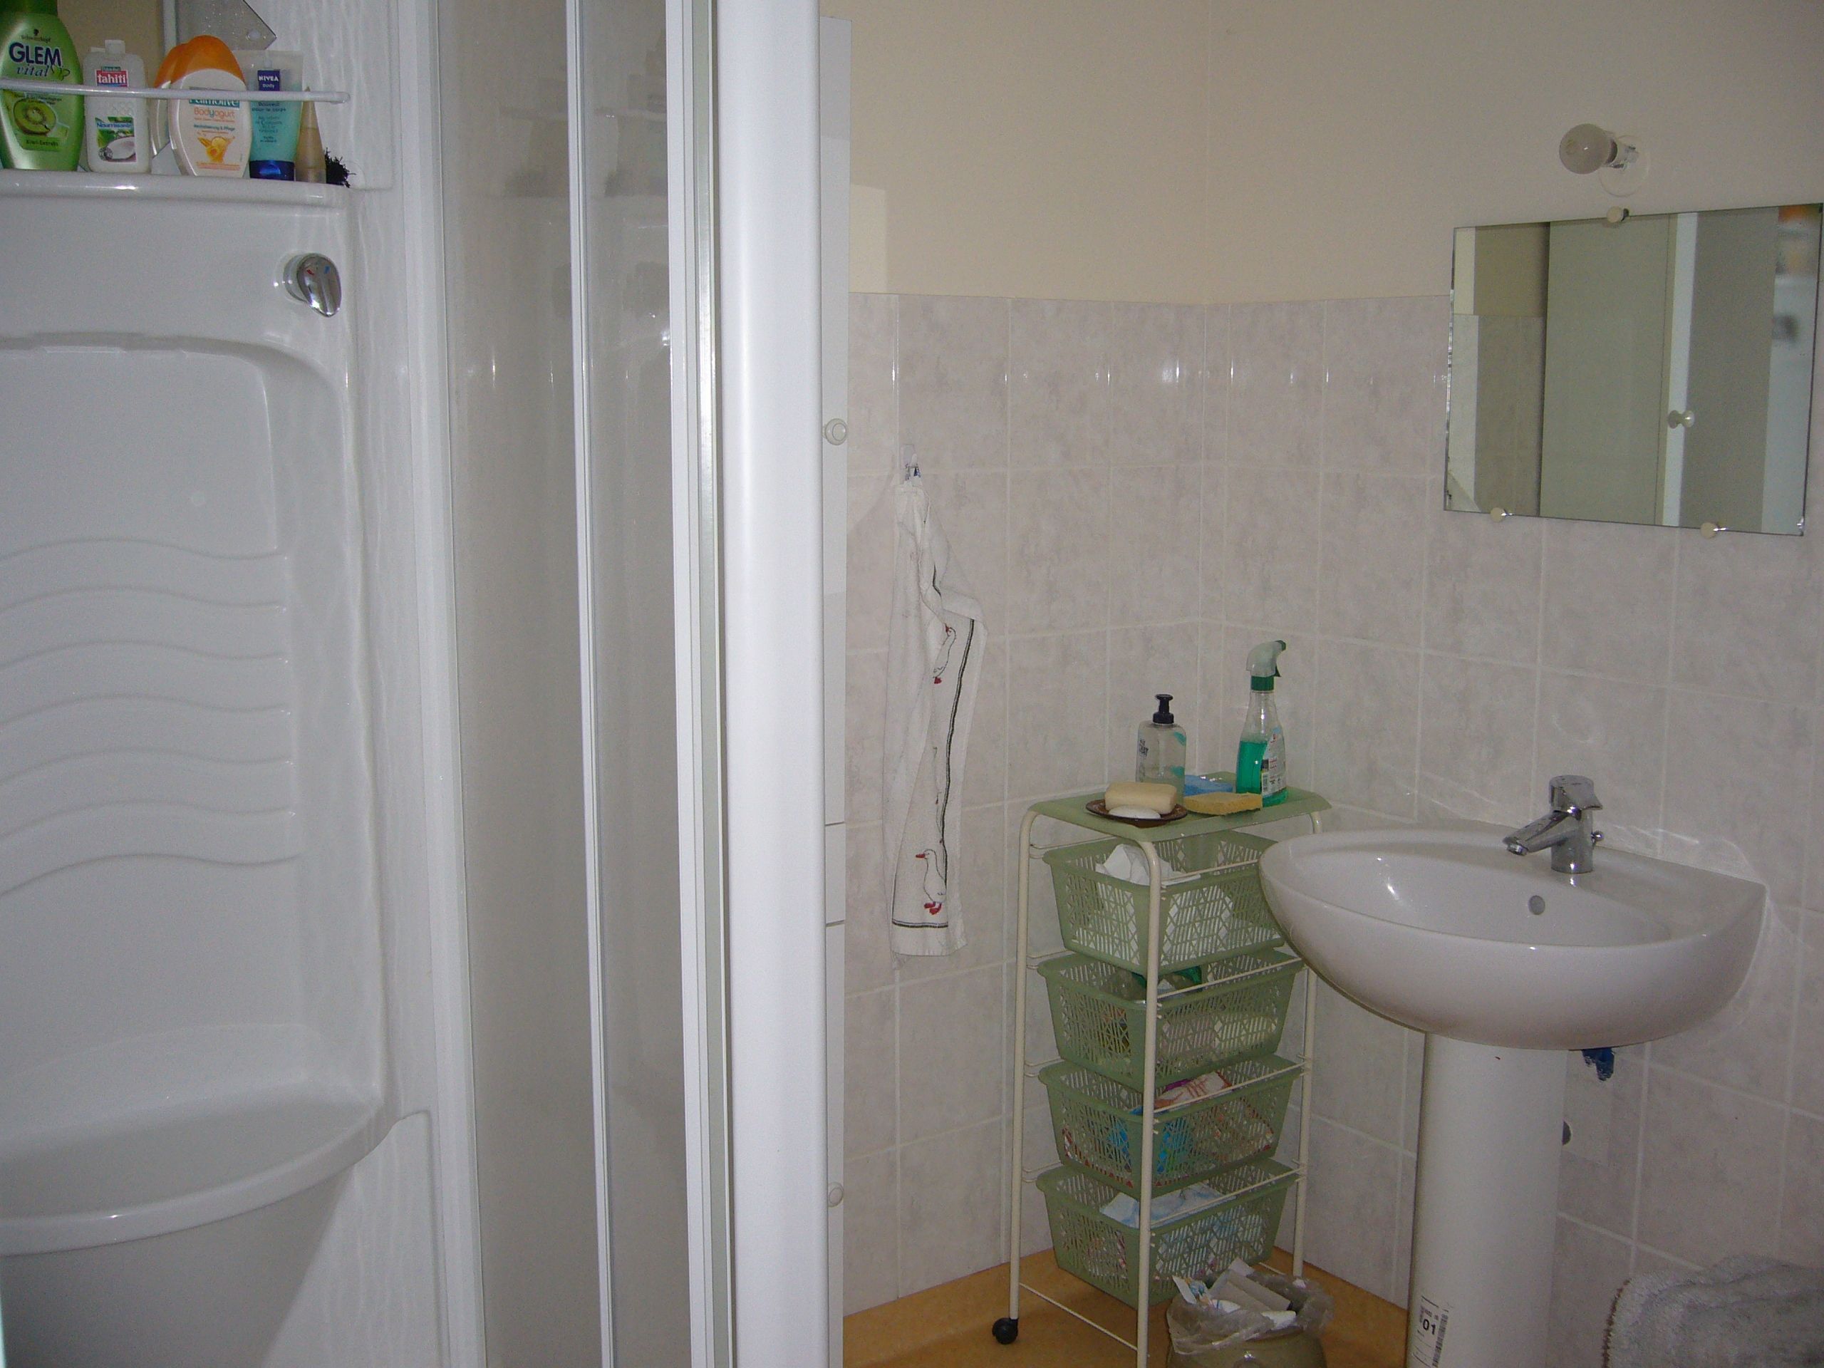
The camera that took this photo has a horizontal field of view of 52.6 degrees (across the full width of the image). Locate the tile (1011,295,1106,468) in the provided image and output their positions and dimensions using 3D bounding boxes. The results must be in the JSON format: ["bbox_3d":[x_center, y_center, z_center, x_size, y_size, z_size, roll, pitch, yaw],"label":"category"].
[{"bbox_3d":[0.223,-0.449,2.780,0.200,0.250,0.010,-7,11,-35],"label":"tile"}]

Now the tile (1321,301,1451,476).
[{"bbox_3d":[0.677,-0.432,2.670,0.010,0.250,0.200,-7,11,-35],"label":"tile"}]

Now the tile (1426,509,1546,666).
[{"bbox_3d":[0.792,-0.160,2.554,0.010,0.250,0.200,-7,11,-35],"label":"tile"}]

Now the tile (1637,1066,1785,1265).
[{"bbox_3d":[1.023,0.634,2.361,0.010,0.250,0.200,-7,11,-35],"label":"tile"}]

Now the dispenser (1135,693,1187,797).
[{"bbox_3d":[0.357,0.093,2.626,0.069,0.157,0.064,1,9,8],"label":"dispenser"}]

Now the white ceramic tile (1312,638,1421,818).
[{"bbox_3d":[0.681,0.064,2.765,0.010,0.250,0.200,-6,11,-35],"label":"white ceramic tile"}]

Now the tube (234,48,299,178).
[{"bbox_3d":[-0.679,-0.597,1.945,0.069,0.146,0.044,-4,10,-22],"label":"tube"}]

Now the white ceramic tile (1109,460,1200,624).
[{"bbox_3d":[0.388,-0.220,2.947,0.202,0.250,0.010,-6,11,-35],"label":"white ceramic tile"}]

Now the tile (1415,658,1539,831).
[{"bbox_3d":[0.793,0.088,2.594,0.010,0.250,0.200,-7,11,-35],"label":"tile"}]

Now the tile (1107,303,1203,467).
[{"bbox_3d":[0.389,-0.469,2.908,0.202,0.250,0.010,-6,11,-35],"label":"tile"}]

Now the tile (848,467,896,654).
[{"bbox_3d":[-0.105,-0.163,2.584,0.200,0.250,0.010,-7,11,-35],"label":"tile"}]

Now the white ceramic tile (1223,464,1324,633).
[{"bbox_3d":[0.564,-0.211,2.888,0.010,0.250,0.200,-6,11,-35],"label":"white ceramic tile"}]

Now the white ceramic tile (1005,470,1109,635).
[{"bbox_3d":[0.224,-0.201,2.819,0.200,0.250,0.010,-7,11,-35],"label":"white ceramic tile"}]

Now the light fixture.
[{"bbox_3d":[0.853,-0.656,2.299,0.118,0.085,0.071,-6,11,-35],"label":"light fixture"}]

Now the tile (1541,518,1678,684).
[{"bbox_3d":[0.907,-0.135,2.398,0.010,0.250,0.200,-7,11,-35],"label":"tile"}]

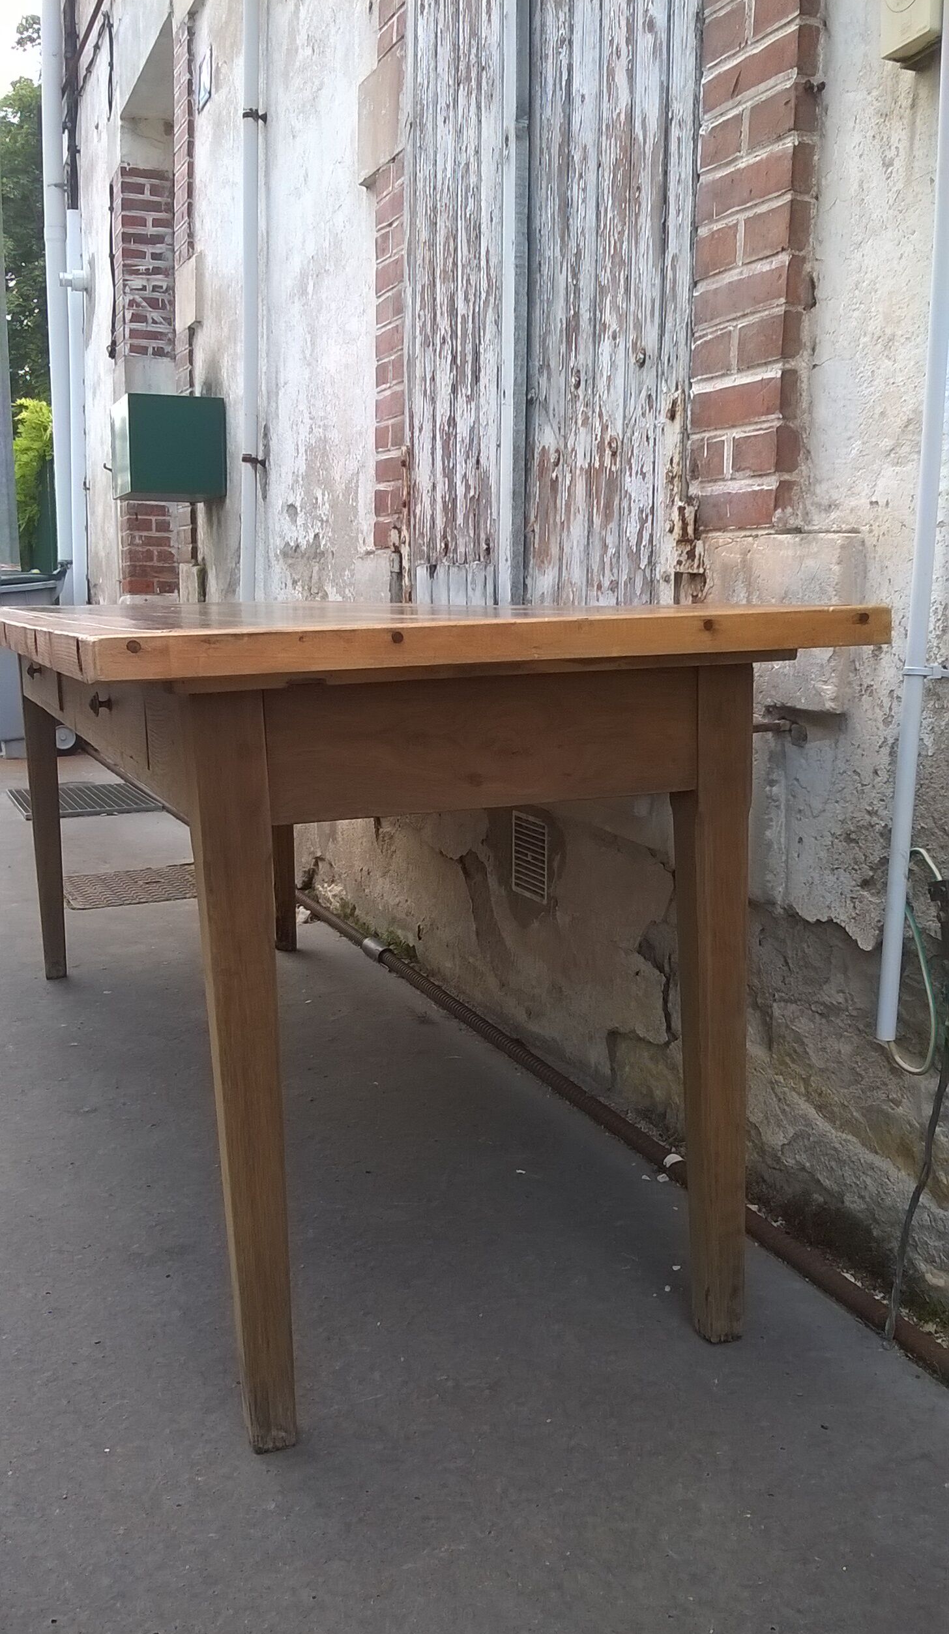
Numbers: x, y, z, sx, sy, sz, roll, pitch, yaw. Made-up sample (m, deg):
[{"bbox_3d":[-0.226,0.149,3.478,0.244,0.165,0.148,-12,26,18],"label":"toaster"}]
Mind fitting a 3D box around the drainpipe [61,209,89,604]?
[{"bbox_3d":[-2.114,-1.800,7.915,0.085,2.718,0.080,-3,10,-22],"label":"drainpipe"}]

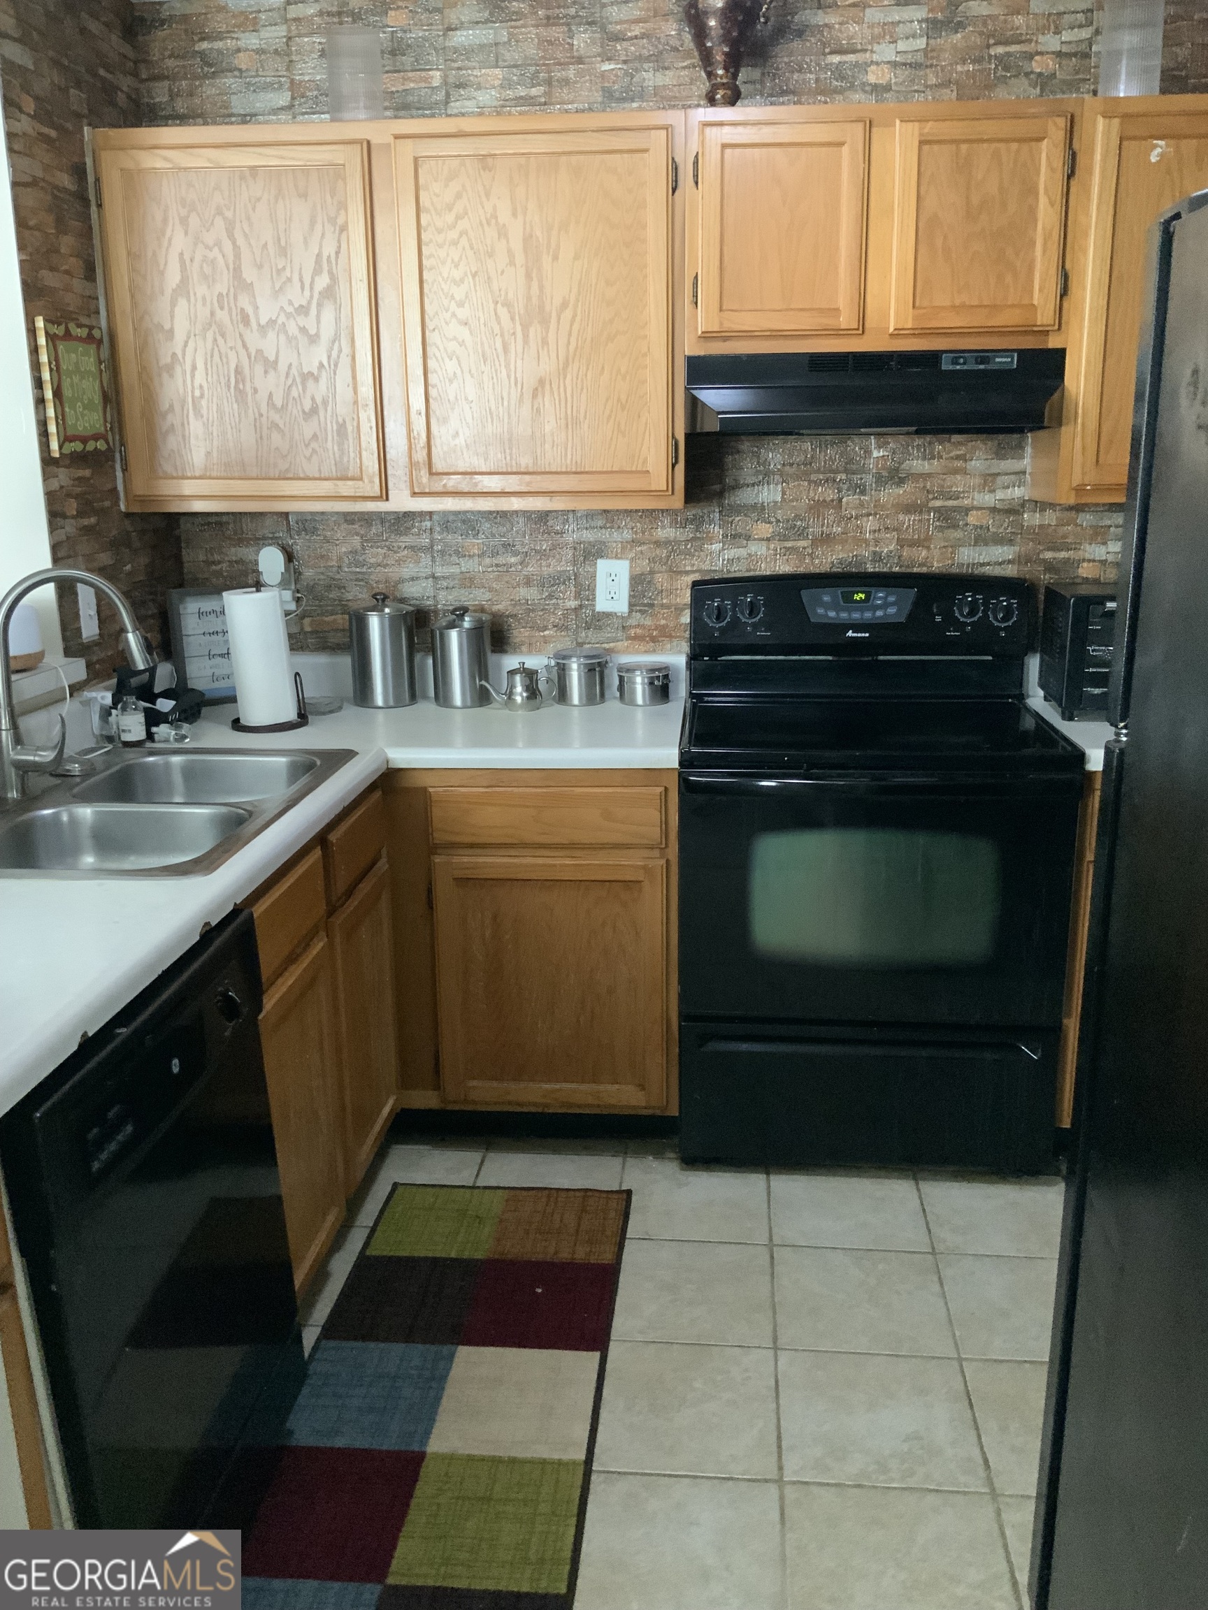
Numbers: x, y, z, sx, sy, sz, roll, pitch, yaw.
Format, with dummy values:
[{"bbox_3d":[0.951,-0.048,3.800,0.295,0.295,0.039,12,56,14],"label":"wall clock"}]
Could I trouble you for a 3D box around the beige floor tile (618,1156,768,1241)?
[{"bbox_3d":[0.185,0.813,2.761,0.305,0.010,0.305,1,15,6],"label":"beige floor tile"}]

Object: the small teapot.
[{"bbox_3d":[-0.192,-0.270,3.046,0.160,0.108,0.085,0,15,0],"label":"small teapot"}]

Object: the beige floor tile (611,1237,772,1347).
[{"bbox_3d":[0.155,0.891,2.466,0.305,0.010,0.305,1,15,6],"label":"beige floor tile"}]

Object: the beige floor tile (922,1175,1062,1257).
[{"bbox_3d":[0.784,0.812,2.679,0.300,0.010,0.300,1,15,6],"label":"beige floor tile"}]

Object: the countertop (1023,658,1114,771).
[{"bbox_3d":[1.175,-0.193,2.807,0.480,0.140,0.635,1,15,4],"label":"countertop"}]

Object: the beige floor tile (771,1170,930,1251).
[{"bbox_3d":[0.491,0.816,2.732,0.305,0.010,0.305,1,15,6],"label":"beige floor tile"}]

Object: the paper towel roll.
[{"bbox_3d":[-0.749,-0.327,2.959,0.122,0.280,0.122,-3,14,1],"label":"paper towel roll"}]

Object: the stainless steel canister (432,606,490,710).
[{"bbox_3d":[-0.326,-0.345,3.110,0.134,0.222,0.134,1,15,4],"label":"stainless steel canister"}]

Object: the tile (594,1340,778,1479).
[{"bbox_3d":[0.126,0.969,2.170,0.305,0.010,0.305,1,15,6],"label":"tile"}]

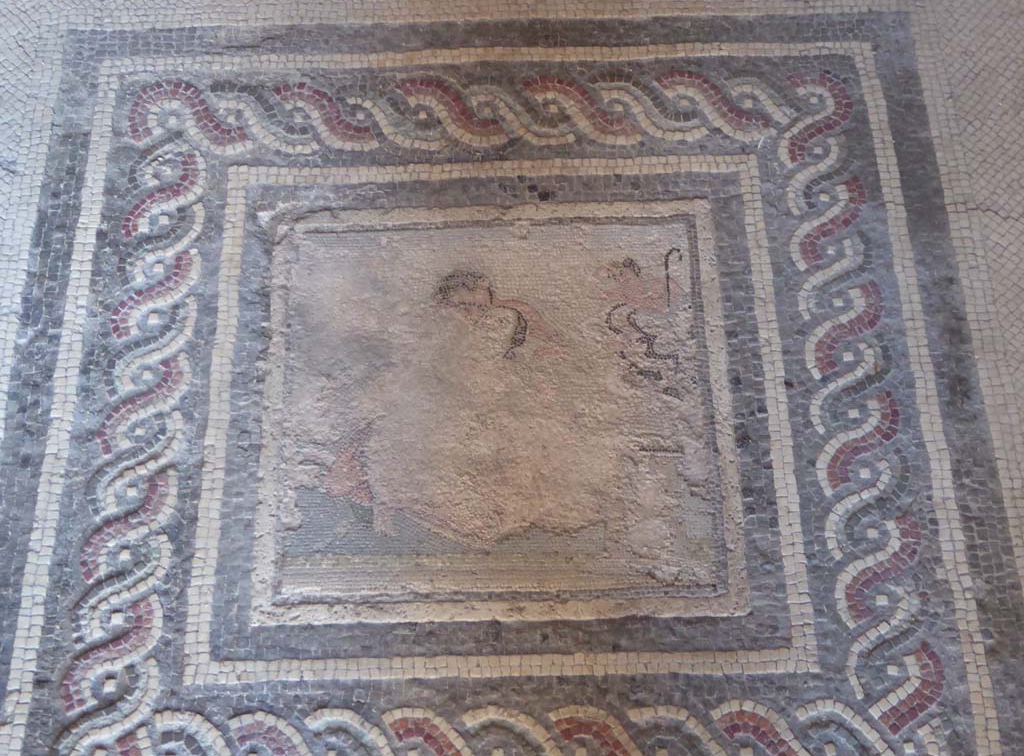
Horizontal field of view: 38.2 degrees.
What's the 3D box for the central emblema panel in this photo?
[{"bbox_3d":[-0.017,0.026,1.504,0.465,0.025,0.464,-1,62,0],"label":"central emblema panel"}]

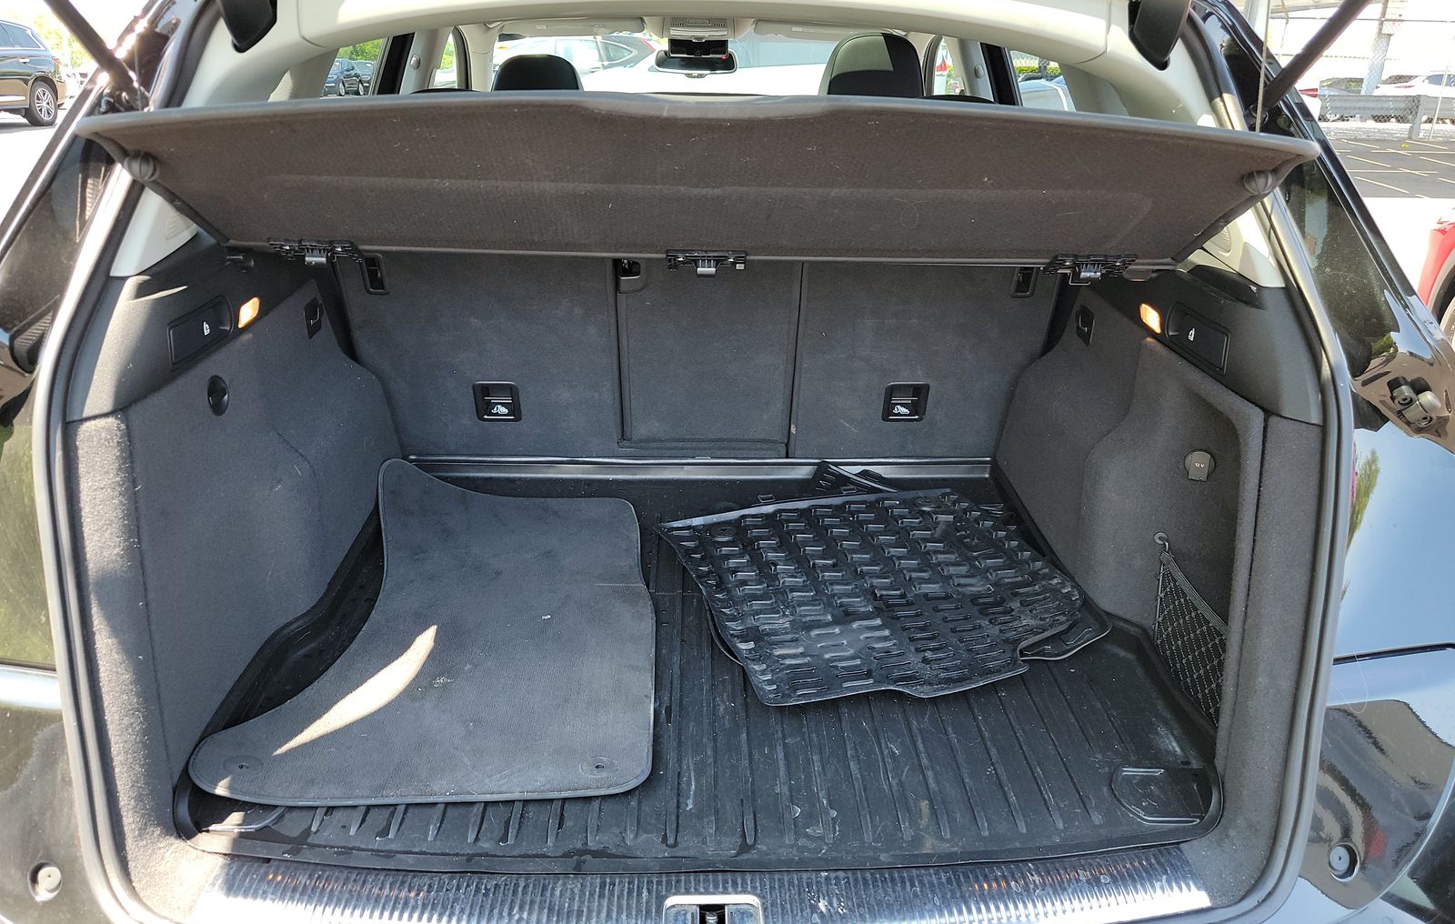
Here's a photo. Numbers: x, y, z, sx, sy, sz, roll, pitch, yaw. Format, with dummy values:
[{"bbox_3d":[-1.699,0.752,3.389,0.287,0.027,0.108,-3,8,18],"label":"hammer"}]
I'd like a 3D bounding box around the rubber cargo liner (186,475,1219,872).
[{"bbox_3d":[-0.023,0.185,1.325,1.060,0.050,0.890,0,23,-2],"label":"rubber cargo liner"}]

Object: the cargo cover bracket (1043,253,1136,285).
[{"bbox_3d":[0.501,-0.266,1.393,0.122,0.040,0.045,0,23,-2],"label":"cargo cover bracket"}]

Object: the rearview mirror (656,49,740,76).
[{"bbox_3d":[-0.091,-1.148,2.901,0.245,0.070,0.050,6,23,11],"label":"rearview mirror"}]

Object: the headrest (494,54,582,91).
[{"bbox_3d":[-0.441,-0.862,2.380,0.240,0.200,0.120,0,23,-2],"label":"headrest"}]

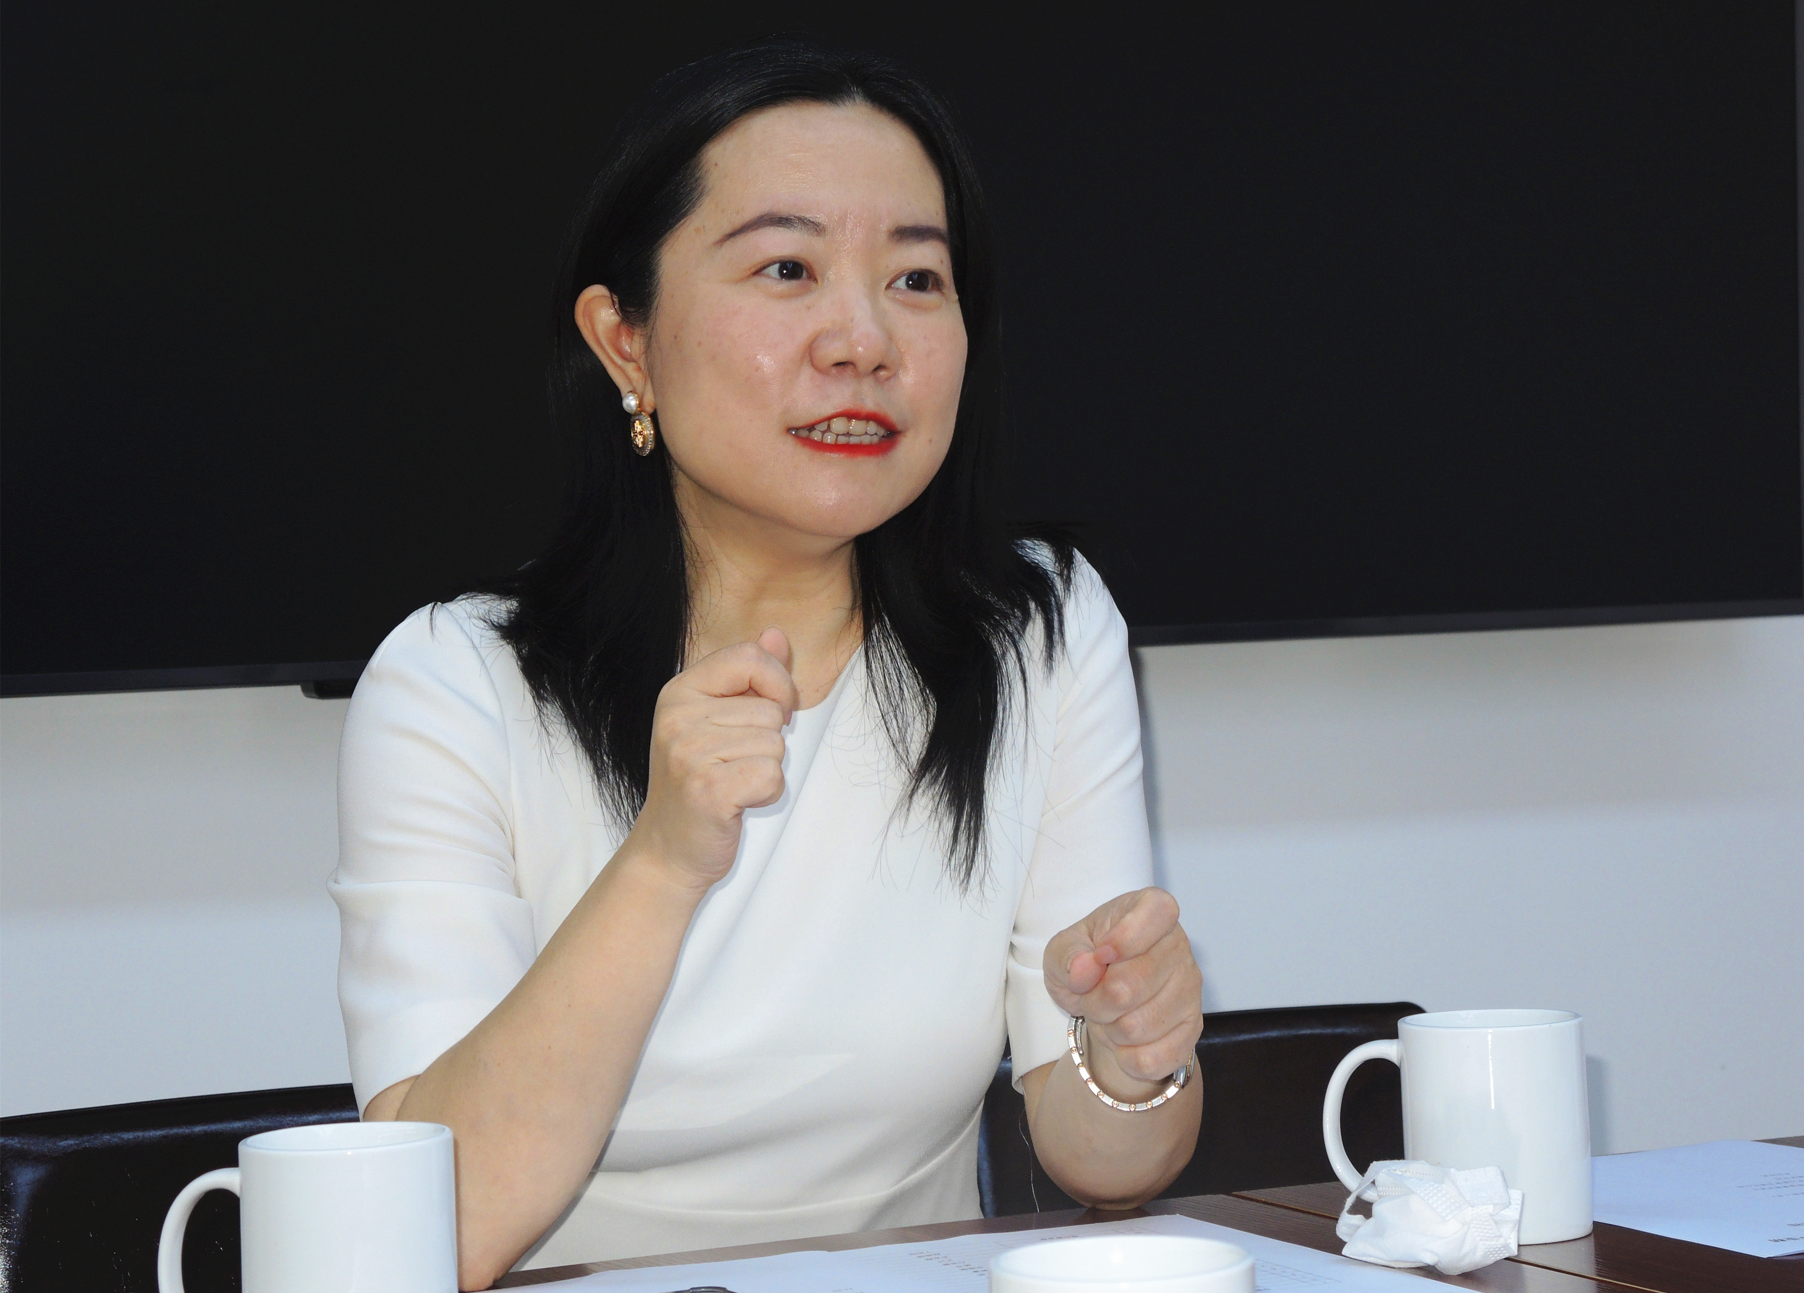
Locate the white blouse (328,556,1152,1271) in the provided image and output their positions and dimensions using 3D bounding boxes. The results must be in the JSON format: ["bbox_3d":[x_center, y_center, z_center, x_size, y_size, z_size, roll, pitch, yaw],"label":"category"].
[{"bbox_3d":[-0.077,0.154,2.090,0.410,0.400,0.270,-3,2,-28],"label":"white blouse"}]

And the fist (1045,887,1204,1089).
[{"bbox_3d":[0.091,0.140,1.815,0.068,0.078,0.090,-2,-15,3],"label":"fist"}]

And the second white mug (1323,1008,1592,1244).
[{"bbox_3d":[0.248,0.214,1.984,0.117,0.096,0.083,-2,2,0],"label":"second white mug"}]

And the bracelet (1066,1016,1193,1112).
[{"bbox_3d":[0.097,0.171,1.880,0.058,0.058,0.012,-1,-22,3],"label":"bracelet"}]

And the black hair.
[{"bbox_3d":[-0.056,-0.085,2.050,0.265,0.390,0.240,-3,2,-26],"label":"black hair"}]

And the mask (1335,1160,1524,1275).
[{"bbox_3d":[0.228,0.246,1.912,0.082,0.043,0.062,-2,2,0],"label":"mask"}]

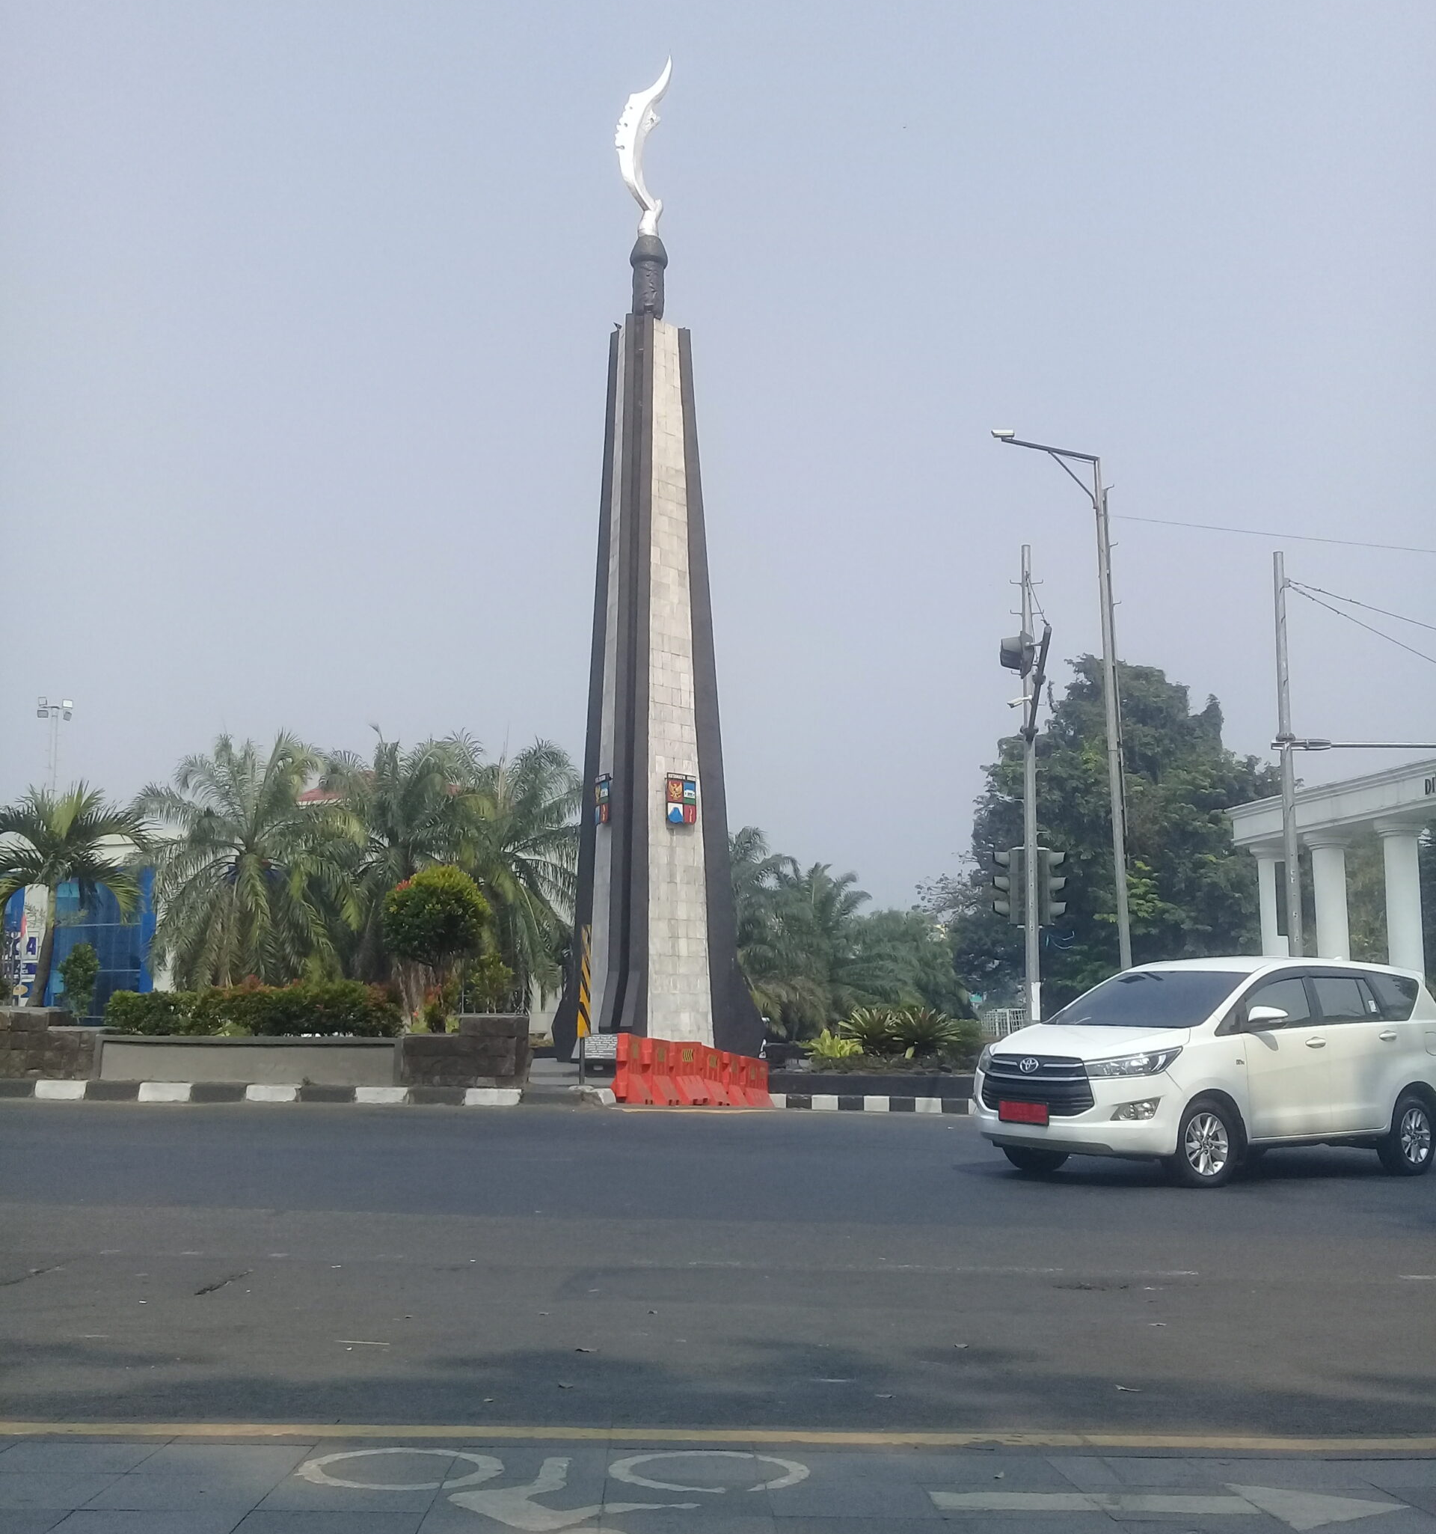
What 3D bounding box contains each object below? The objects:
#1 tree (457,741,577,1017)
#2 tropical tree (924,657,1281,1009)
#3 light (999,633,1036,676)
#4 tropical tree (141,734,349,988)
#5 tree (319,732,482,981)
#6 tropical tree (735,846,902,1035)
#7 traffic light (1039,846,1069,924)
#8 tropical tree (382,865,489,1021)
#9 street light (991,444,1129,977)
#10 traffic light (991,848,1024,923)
[{"bbox_3d":[-5.398,3.220,44.962,4.700,7.813,4.700,1,-7,-7],"label":"tree"},{"bbox_3d":[13.524,2.918,60.117,12.200,13.555,12.200,-2,-8,13],"label":"tropical tree"},{"bbox_3d":[3.655,-1.373,20.847,0.420,0.500,1.100,-2,-8,15],"label":"light"},{"bbox_3d":[-12.391,3.154,44.974,5.400,8.002,5.400,2,-8,-15],"label":"tropical tree"},{"bbox_3d":[-8.531,3.181,45.977,5.100,8.175,5.100,1,-8,-10],"label":"tree"},{"bbox_3d":[3.411,6.109,58.700,5.900,6.341,5.900,-1,-7,3],"label":"tropical tree"},{"bbox_3d":[5.038,1.788,25.781,0.450,1.130,0.360,1,-7,-6],"label":"traffic light"},{"bbox_3d":[-4.470,2.801,27.168,1.750,2.500,1.750,1,-7,-9],"label":"tropical tree"},{"bbox_3d":[5.322,-0.039,26.472,2.050,10.438,0.400,2,-8,-16],"label":"street light"},{"bbox_3d":[4.375,1.788,25.782,0.450,1.130,0.360,-3,-8,23],"label":"traffic light"}]

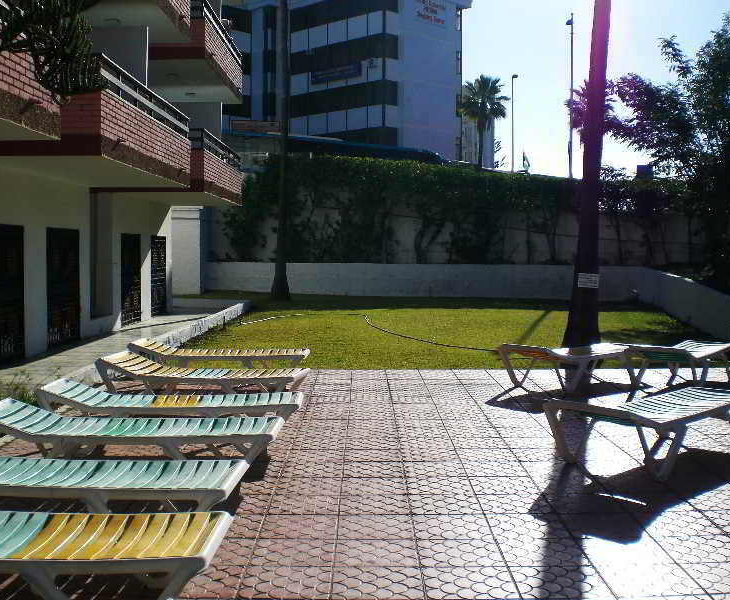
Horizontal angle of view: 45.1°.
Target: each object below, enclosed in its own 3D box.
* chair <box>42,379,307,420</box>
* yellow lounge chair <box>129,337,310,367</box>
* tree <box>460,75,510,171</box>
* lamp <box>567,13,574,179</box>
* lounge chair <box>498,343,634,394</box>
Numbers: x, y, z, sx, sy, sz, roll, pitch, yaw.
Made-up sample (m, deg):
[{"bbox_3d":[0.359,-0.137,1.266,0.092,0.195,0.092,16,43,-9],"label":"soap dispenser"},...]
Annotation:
[{"bbox_3d":[-1.434,0.872,6.703,1.906,0.480,0.650,0,3,-1],"label":"chair"},{"bbox_3d":[-1.576,0.697,9.690,1.906,0.480,0.650,0,3,4],"label":"yellow lounge chair"},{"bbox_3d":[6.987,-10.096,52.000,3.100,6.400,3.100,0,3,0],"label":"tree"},{"bbox_3d":[10.077,-9.621,43.000,0.400,8.900,0.300,0,3,0],"label":"lamp"},{"bbox_3d":[2.374,0.689,9.656,1.906,0.480,0.650,-3,4,-37],"label":"lounge chair"}]

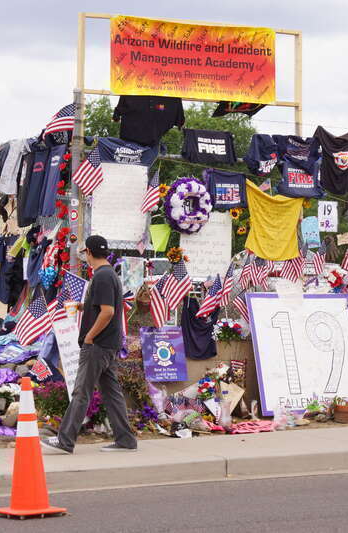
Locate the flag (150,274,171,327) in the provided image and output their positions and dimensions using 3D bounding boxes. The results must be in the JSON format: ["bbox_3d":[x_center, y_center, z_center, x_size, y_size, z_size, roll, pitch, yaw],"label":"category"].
[{"bbox_3d":[-0.126,0.327,17.000,0.200,0.500,0.130,1,0,-24],"label":"flag"}]

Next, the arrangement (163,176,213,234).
[{"bbox_3d":[0.124,-0.561,16.750,0.500,0.530,0.150,0,0,-32],"label":"arrangement"}]

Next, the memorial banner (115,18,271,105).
[{"bbox_3d":[0.191,-2.031,18.000,1.790,0.755,0.030,1,0,-24],"label":"memorial banner"}]

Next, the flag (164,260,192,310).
[{"bbox_3d":[0.041,0.172,16.500,0.240,0.450,0.100,0,0,-32],"label":"flag"}]

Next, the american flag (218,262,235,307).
[{"bbox_3d":[0.490,0.168,17.000,0.180,0.420,0.120,1,0,-25],"label":"american flag"}]

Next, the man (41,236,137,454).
[{"bbox_3d":[-0.683,0.631,14.550,0.740,1.720,0.520,0,0,3],"label":"man"}]

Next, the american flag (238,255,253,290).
[{"bbox_3d":[0.671,0.056,17.106,0.124,0.338,0.100,0,-1,-28],"label":"american flag"}]

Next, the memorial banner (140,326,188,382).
[{"bbox_3d":[-0.085,0.785,16.250,0.420,0.500,0.030,1,-13,-28],"label":"memorial banner"}]

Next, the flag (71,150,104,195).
[{"bbox_3d":[-0.779,-0.837,16.223,0.277,0.427,0.080,0,-1,-28],"label":"flag"}]

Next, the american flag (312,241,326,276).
[{"bbox_3d":[1.390,-0.076,17.400,0.140,0.350,0.080,0,0,-32],"label":"american flag"}]

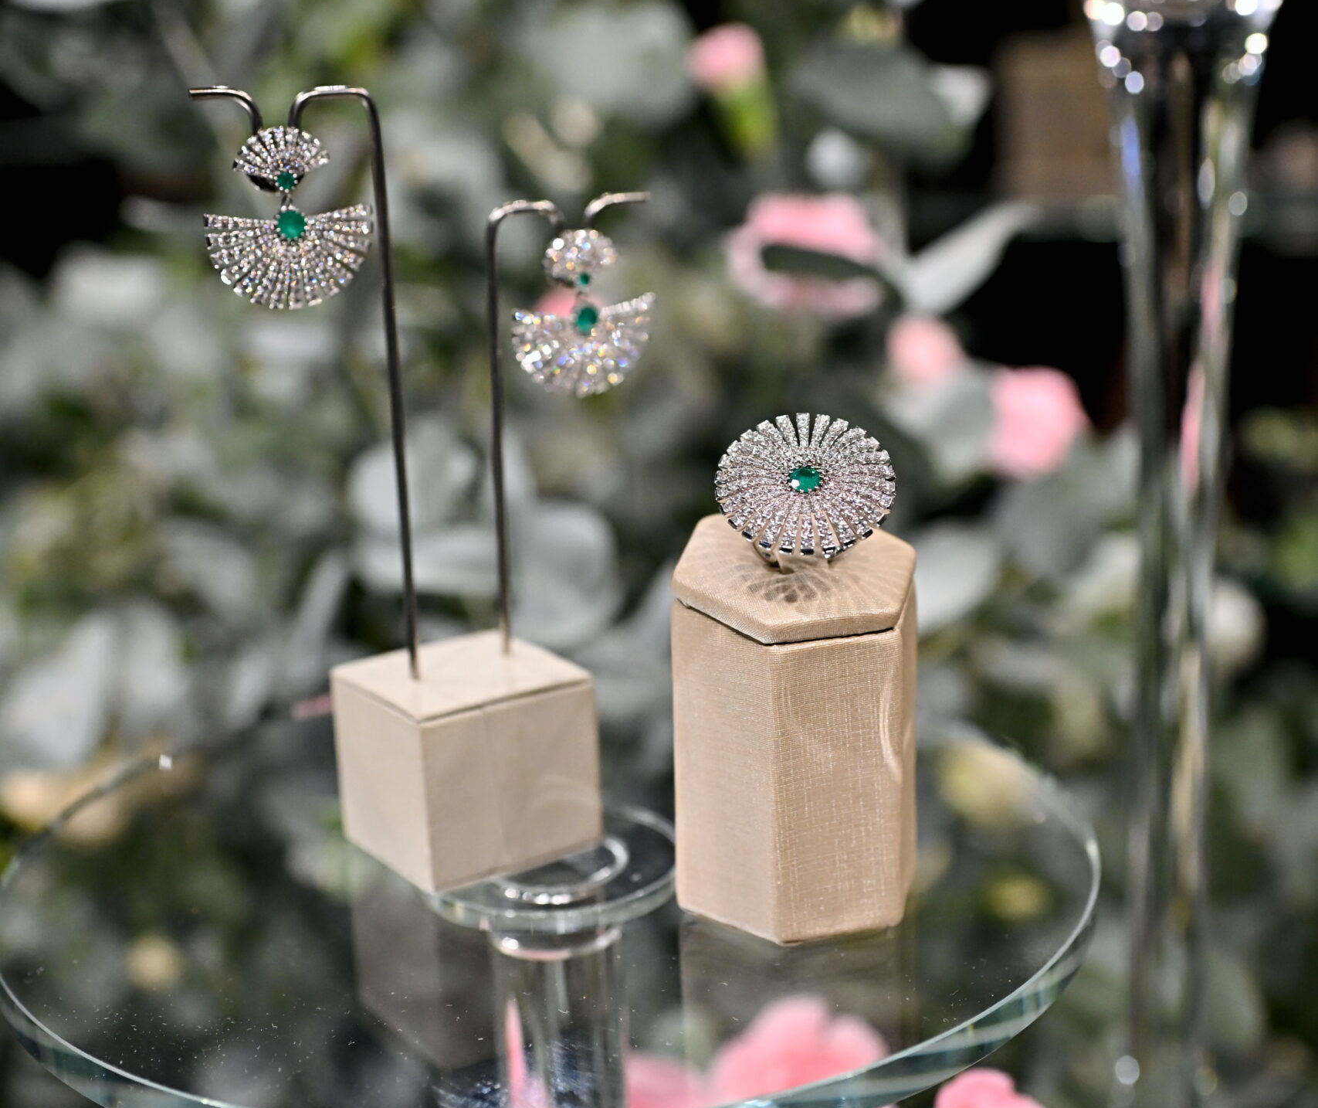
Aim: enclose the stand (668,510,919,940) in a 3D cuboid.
[{"bbox_3d":[0.032,0.037,0.432,0.057,0.085,0.048,-6,15,-14],"label":"stand"}]

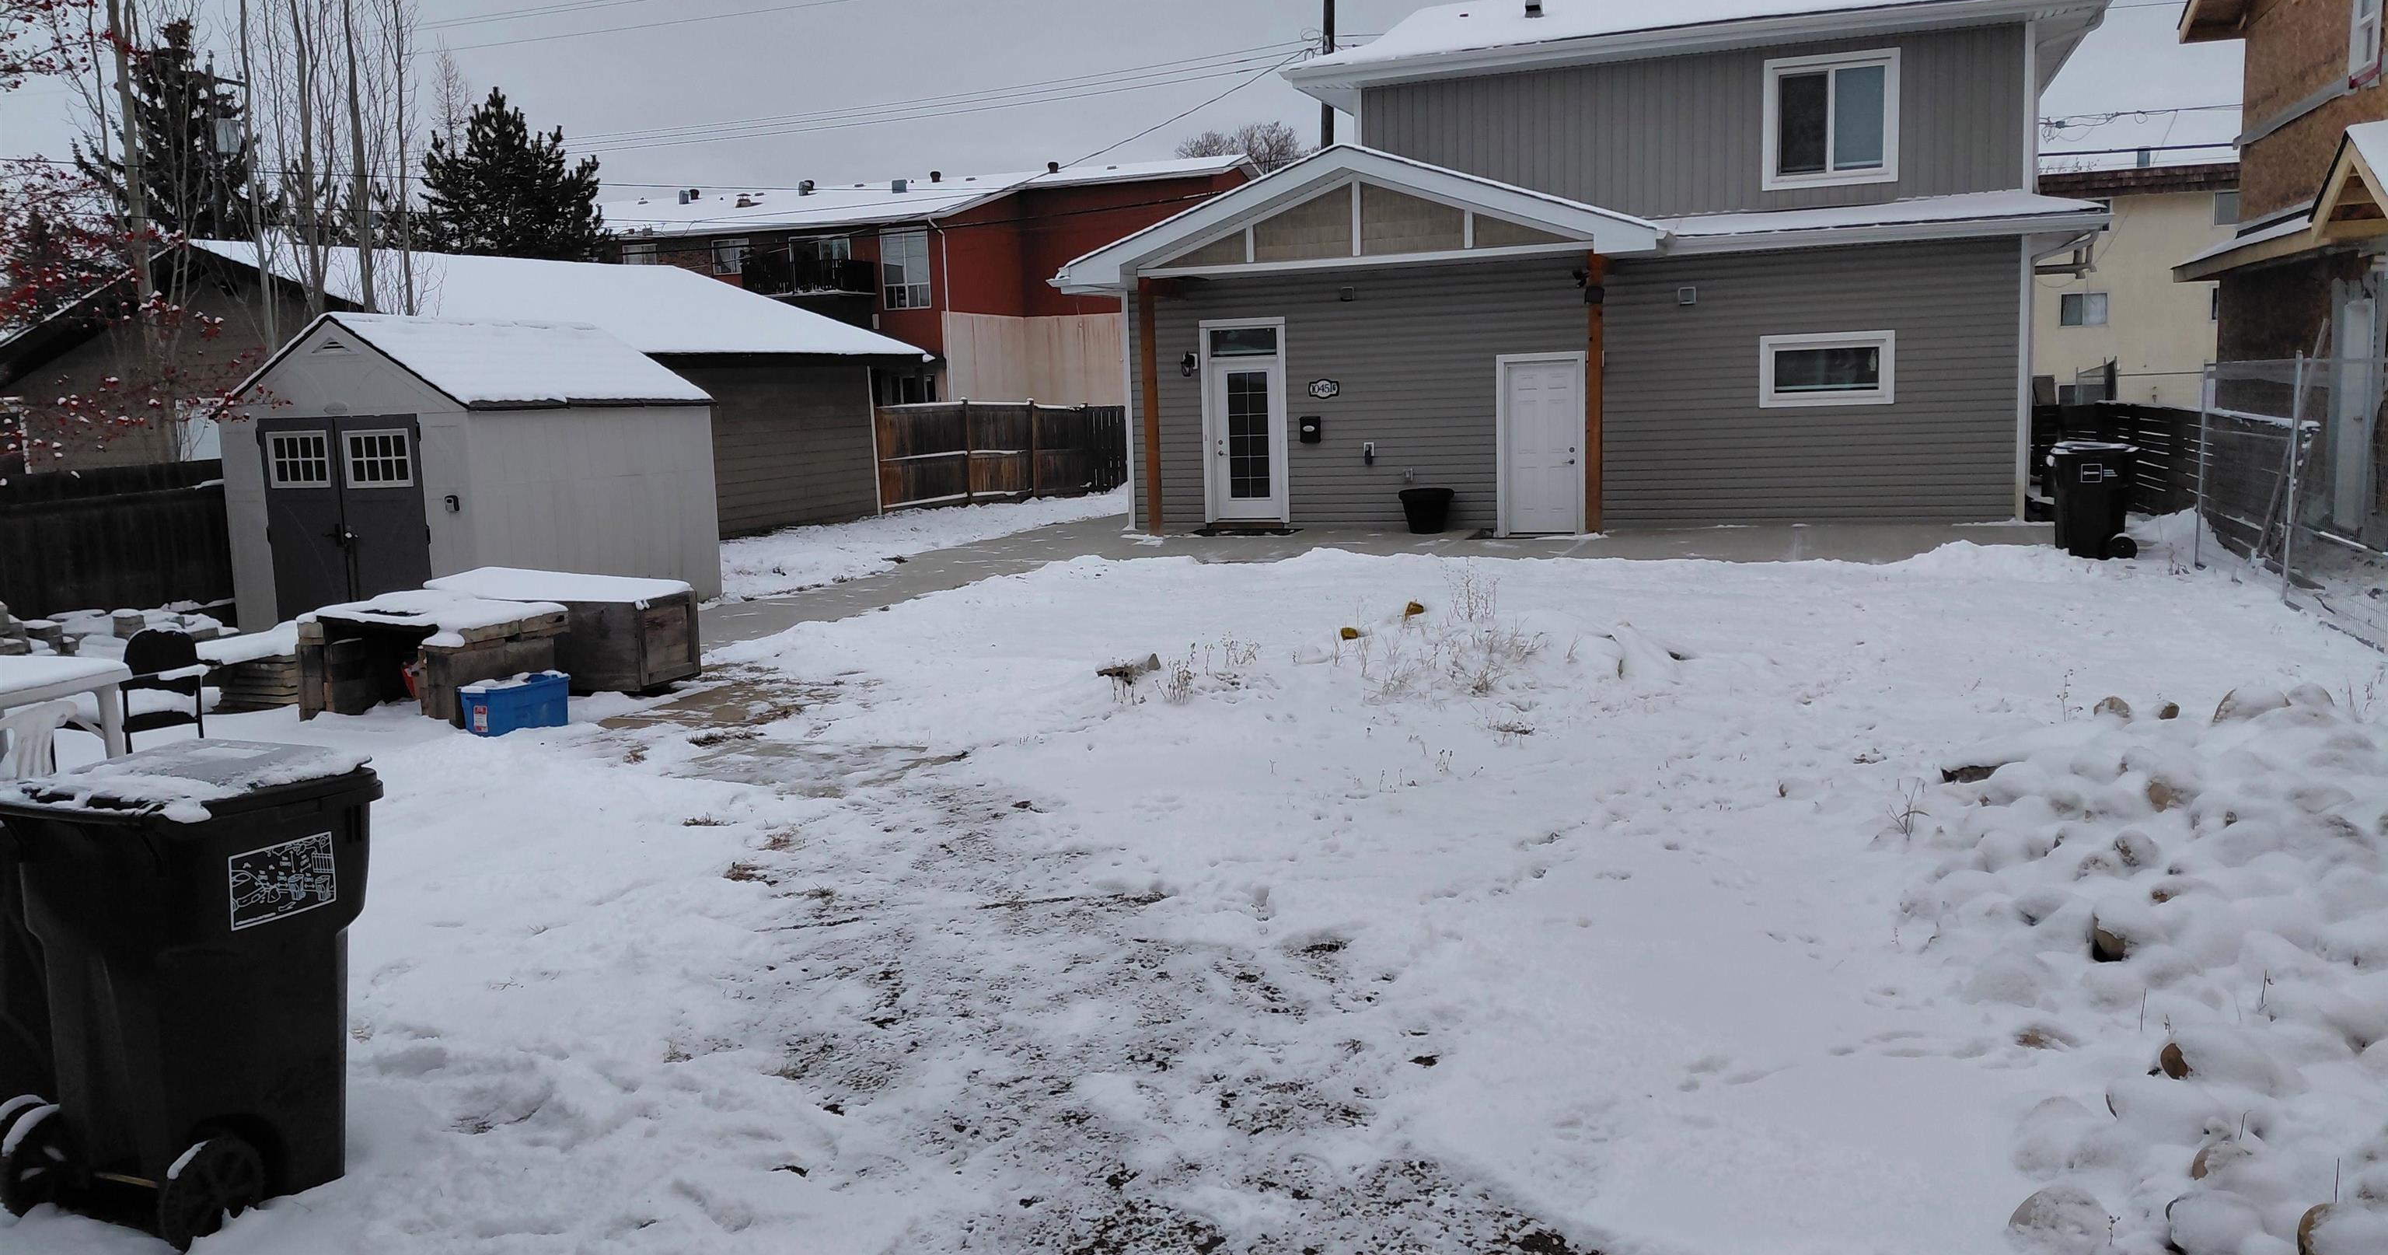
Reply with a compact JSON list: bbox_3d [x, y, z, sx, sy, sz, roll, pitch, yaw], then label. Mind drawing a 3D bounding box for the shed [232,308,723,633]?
[{"bbox_3d":[-6.172,-1.344,15.046,2.604,2.579,3.139,1,7,20],"label":"shed"}]

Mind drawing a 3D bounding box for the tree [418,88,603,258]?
[{"bbox_3d":[-15.114,-7.353,38.562,4.600,9.170,4.600,-2,7,0],"label":"tree"}]

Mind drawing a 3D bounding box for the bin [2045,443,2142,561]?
[{"bbox_3d":[8.315,-1.184,15.982,0.700,1.060,0.560,0,7,15],"label":"bin"}]

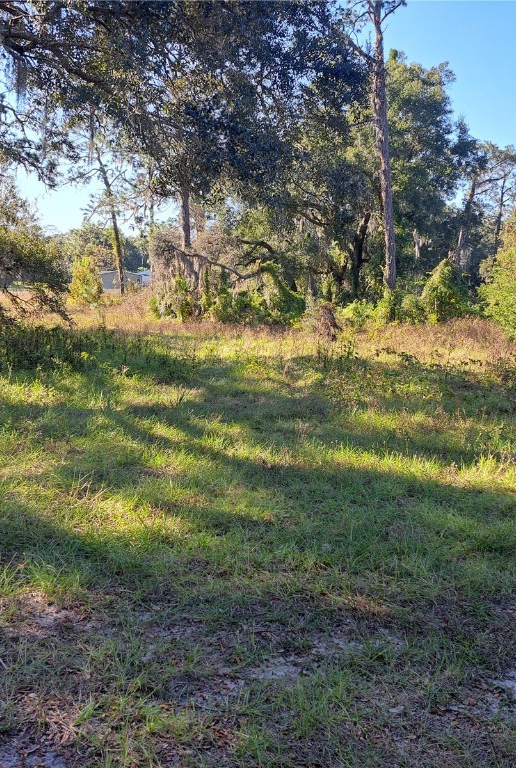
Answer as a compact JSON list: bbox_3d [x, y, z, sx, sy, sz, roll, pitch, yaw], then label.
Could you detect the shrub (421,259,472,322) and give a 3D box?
[{"bbox_3d":[6.505,-3.192,24.500,1.750,2.200,1.700,0,8,0],"label":"shrub"}]

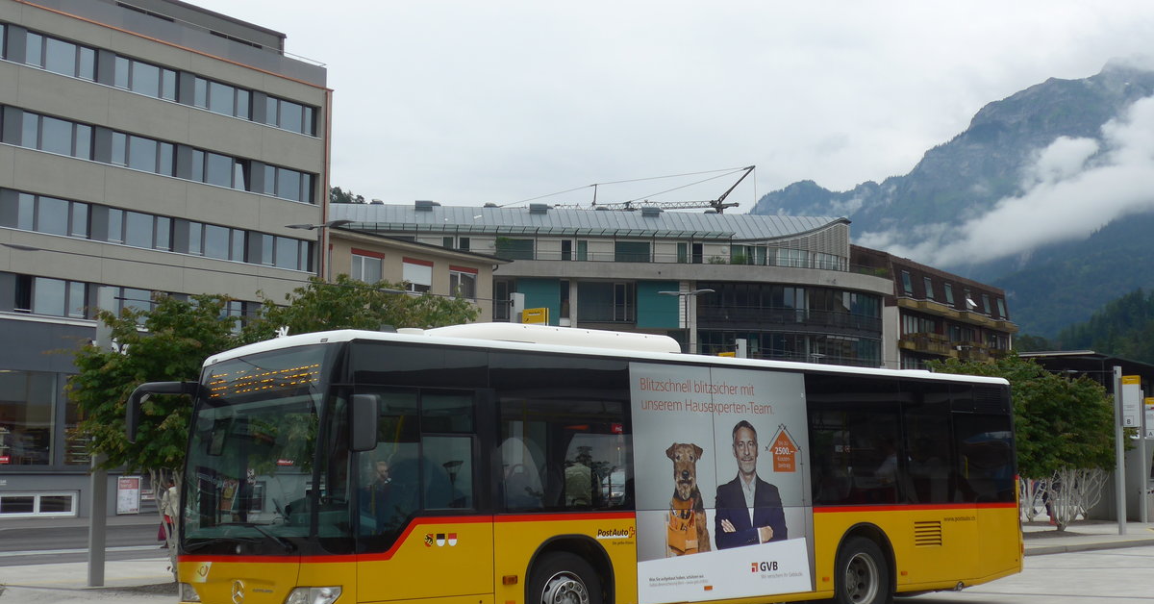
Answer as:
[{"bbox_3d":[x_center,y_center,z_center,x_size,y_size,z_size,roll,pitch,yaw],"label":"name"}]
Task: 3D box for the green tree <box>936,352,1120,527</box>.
[{"bbox_3d":[11.458,3.583,39.000,4.400,4.350,4.000,0,-6,0],"label":"green tree"}]

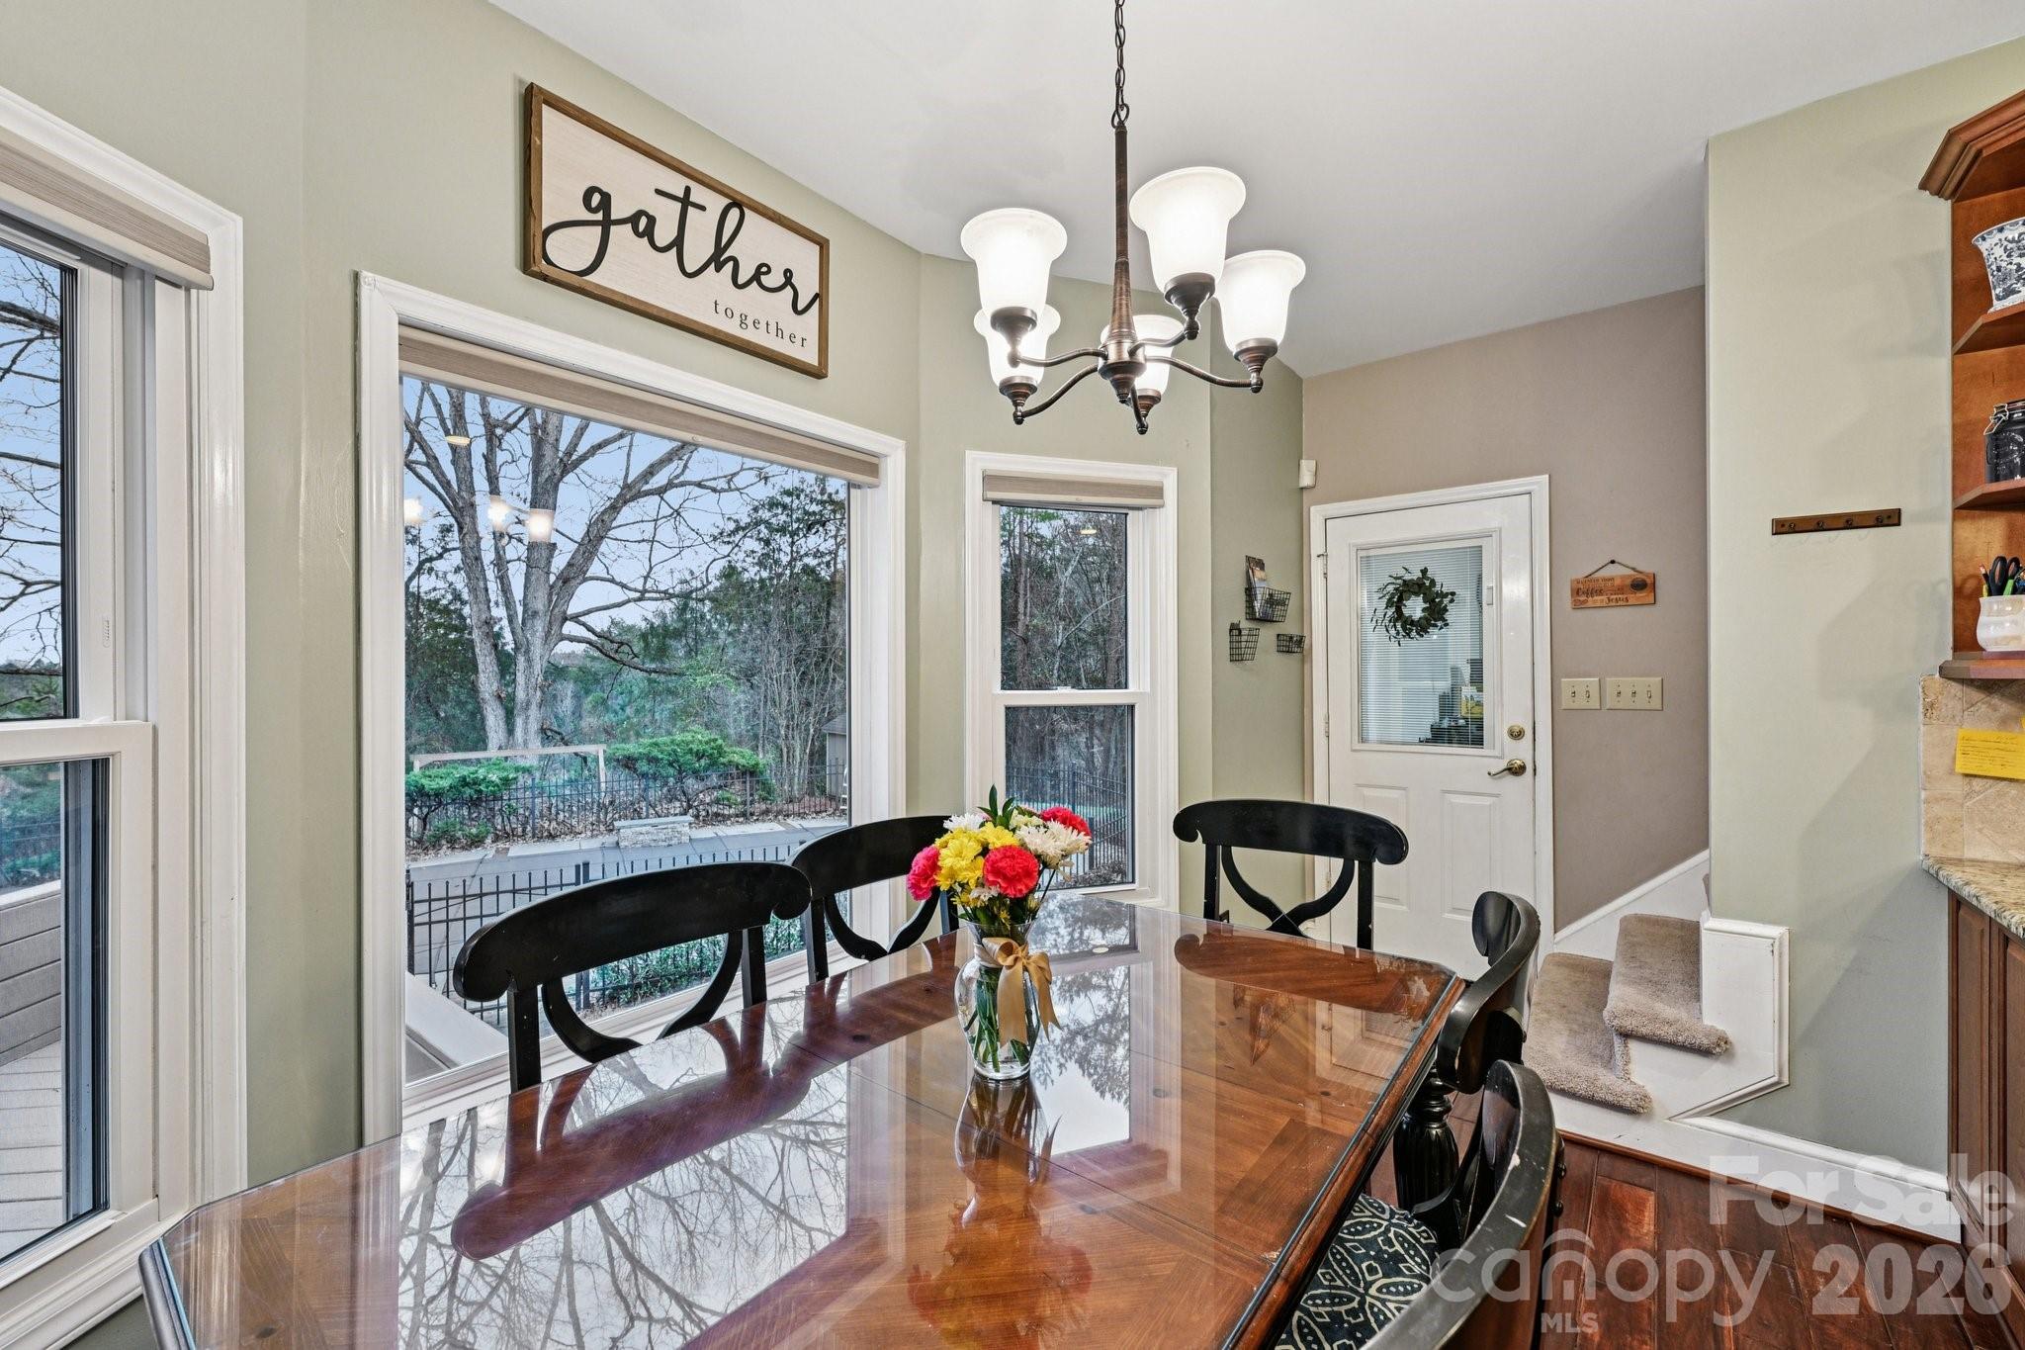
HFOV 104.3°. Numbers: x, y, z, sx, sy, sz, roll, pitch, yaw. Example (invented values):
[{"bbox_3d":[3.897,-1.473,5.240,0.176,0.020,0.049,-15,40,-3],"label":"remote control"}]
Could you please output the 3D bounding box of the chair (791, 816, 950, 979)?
[{"bbox_3d":[-0.100,0.833,1.595,0.570,1.010,0.530,0,0,45],"label":"chair"}]

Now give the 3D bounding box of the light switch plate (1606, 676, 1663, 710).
[{"bbox_3d":[2.347,0.072,2.968,0.164,0.118,0.012,0,0,36],"label":"light switch plate"}]

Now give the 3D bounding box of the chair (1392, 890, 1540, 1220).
[{"bbox_3d":[0.455,0.833,1.177,0.570,1.010,0.530,0,0,35],"label":"chair"}]

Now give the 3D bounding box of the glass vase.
[{"bbox_3d":[-0.019,0.469,1.149,0.125,0.212,0.125,0,0,0],"label":"glass vase"}]

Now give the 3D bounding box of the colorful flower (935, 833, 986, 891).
[{"bbox_3d":[-0.071,0.257,1.080,0.067,0.077,0.065,0,0,9],"label":"colorful flower"}]

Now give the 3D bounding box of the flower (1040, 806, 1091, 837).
[{"bbox_3d":[0.082,0.231,1.215,0.078,0.060,0.070,0,0,0],"label":"flower"}]

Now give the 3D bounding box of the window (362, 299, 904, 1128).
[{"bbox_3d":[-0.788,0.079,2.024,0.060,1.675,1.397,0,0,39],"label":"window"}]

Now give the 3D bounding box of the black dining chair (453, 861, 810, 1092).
[{"bbox_3d":[-0.372,0.828,1.100,0.560,1.000,0.530,0,0,39],"label":"black dining chair"}]

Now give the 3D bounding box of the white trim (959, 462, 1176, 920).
[{"bbox_3d":[0.217,0.079,2.801,0.786,1.674,0.100,0,0,-16],"label":"white trim"}]

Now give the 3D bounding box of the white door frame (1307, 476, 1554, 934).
[{"bbox_3d":[1.789,0.266,3.422,0.916,2.109,0.120,0,0,36],"label":"white door frame"}]

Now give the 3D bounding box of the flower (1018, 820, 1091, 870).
[{"bbox_3d":[0.057,0.242,1.120,0.099,0.067,0.085,0,0,-11],"label":"flower"}]

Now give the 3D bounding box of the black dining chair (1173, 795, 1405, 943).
[{"bbox_3d":[0.550,0.833,1.810,0.540,1.010,0.570,0,0,33],"label":"black dining chair"}]

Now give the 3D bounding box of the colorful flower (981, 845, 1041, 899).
[{"bbox_3d":[-0.001,0.268,1.070,0.075,0.070,0.060,0,0,-3],"label":"colorful flower"}]

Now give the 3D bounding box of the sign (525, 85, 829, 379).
[{"bbox_3d":[-0.788,-1.060,1.984,0.040,0.392,0.776,0,0,39],"label":"sign"}]

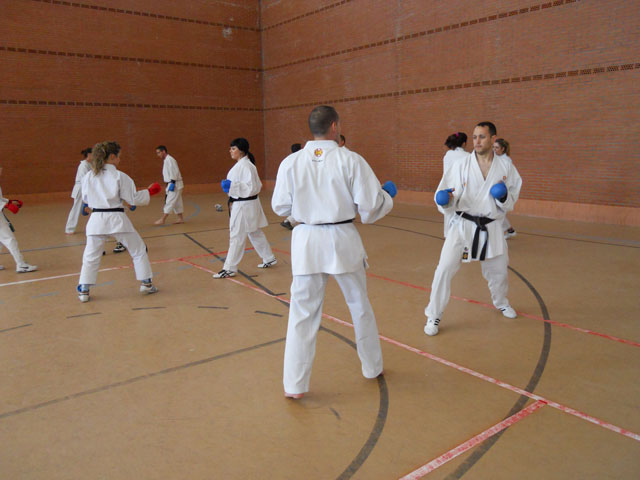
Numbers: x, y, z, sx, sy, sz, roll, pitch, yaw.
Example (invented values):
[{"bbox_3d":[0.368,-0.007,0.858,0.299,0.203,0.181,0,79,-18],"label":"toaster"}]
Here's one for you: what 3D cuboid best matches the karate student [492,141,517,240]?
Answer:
[{"bbox_3d":[2.920,-0.811,8.391,0.680,1.610,0.550,-9,13,-40],"label":"karate student"}]

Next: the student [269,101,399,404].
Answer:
[{"bbox_3d":[0.101,0.050,3.277,0.680,1.730,0.600,2,10,16],"label":"student"}]

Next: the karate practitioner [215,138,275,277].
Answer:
[{"bbox_3d":[-0.946,-0.426,6.369,0.760,1.640,0.520,-3,10,-14],"label":"karate practitioner"}]

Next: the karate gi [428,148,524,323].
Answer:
[{"bbox_3d":[1.269,-0.051,4.328,0.760,1.400,0.550,2,10,14],"label":"karate gi"}]

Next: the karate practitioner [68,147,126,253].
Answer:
[{"bbox_3d":[-4.152,-0.858,9.280,0.700,1.580,0.520,-5,11,-25],"label":"karate practitioner"}]

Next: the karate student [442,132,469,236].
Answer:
[{"bbox_3d":[1.972,-0.663,7.400,0.550,1.680,0.620,5,11,29],"label":"karate student"}]

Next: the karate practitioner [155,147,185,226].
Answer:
[{"bbox_3d":[-3.084,-1.095,10.510,0.620,1.600,0.500,-4,10,-17],"label":"karate practitioner"}]

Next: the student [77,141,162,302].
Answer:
[{"bbox_3d":[-2.043,-0.194,5.290,0.780,1.580,0.620,1,10,11],"label":"student"}]

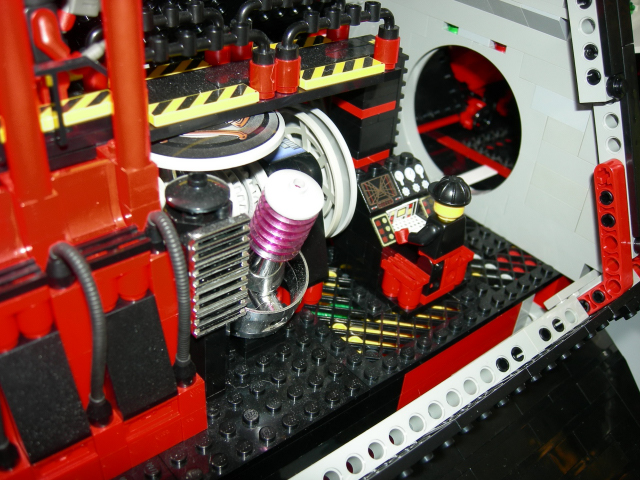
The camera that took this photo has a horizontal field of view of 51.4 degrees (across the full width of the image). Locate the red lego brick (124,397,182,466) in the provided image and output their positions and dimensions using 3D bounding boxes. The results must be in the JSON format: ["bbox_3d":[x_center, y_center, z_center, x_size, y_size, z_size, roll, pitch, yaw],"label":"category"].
[{"bbox_3d":[-0.046,0.048,0.175,0.016,0.019,0.008,-22,43,-34],"label":"red lego brick"}]

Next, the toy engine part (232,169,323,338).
[{"bbox_3d":[-0.011,0.002,0.185,0.025,0.043,0.026,-24,61,-32],"label":"toy engine part"}]

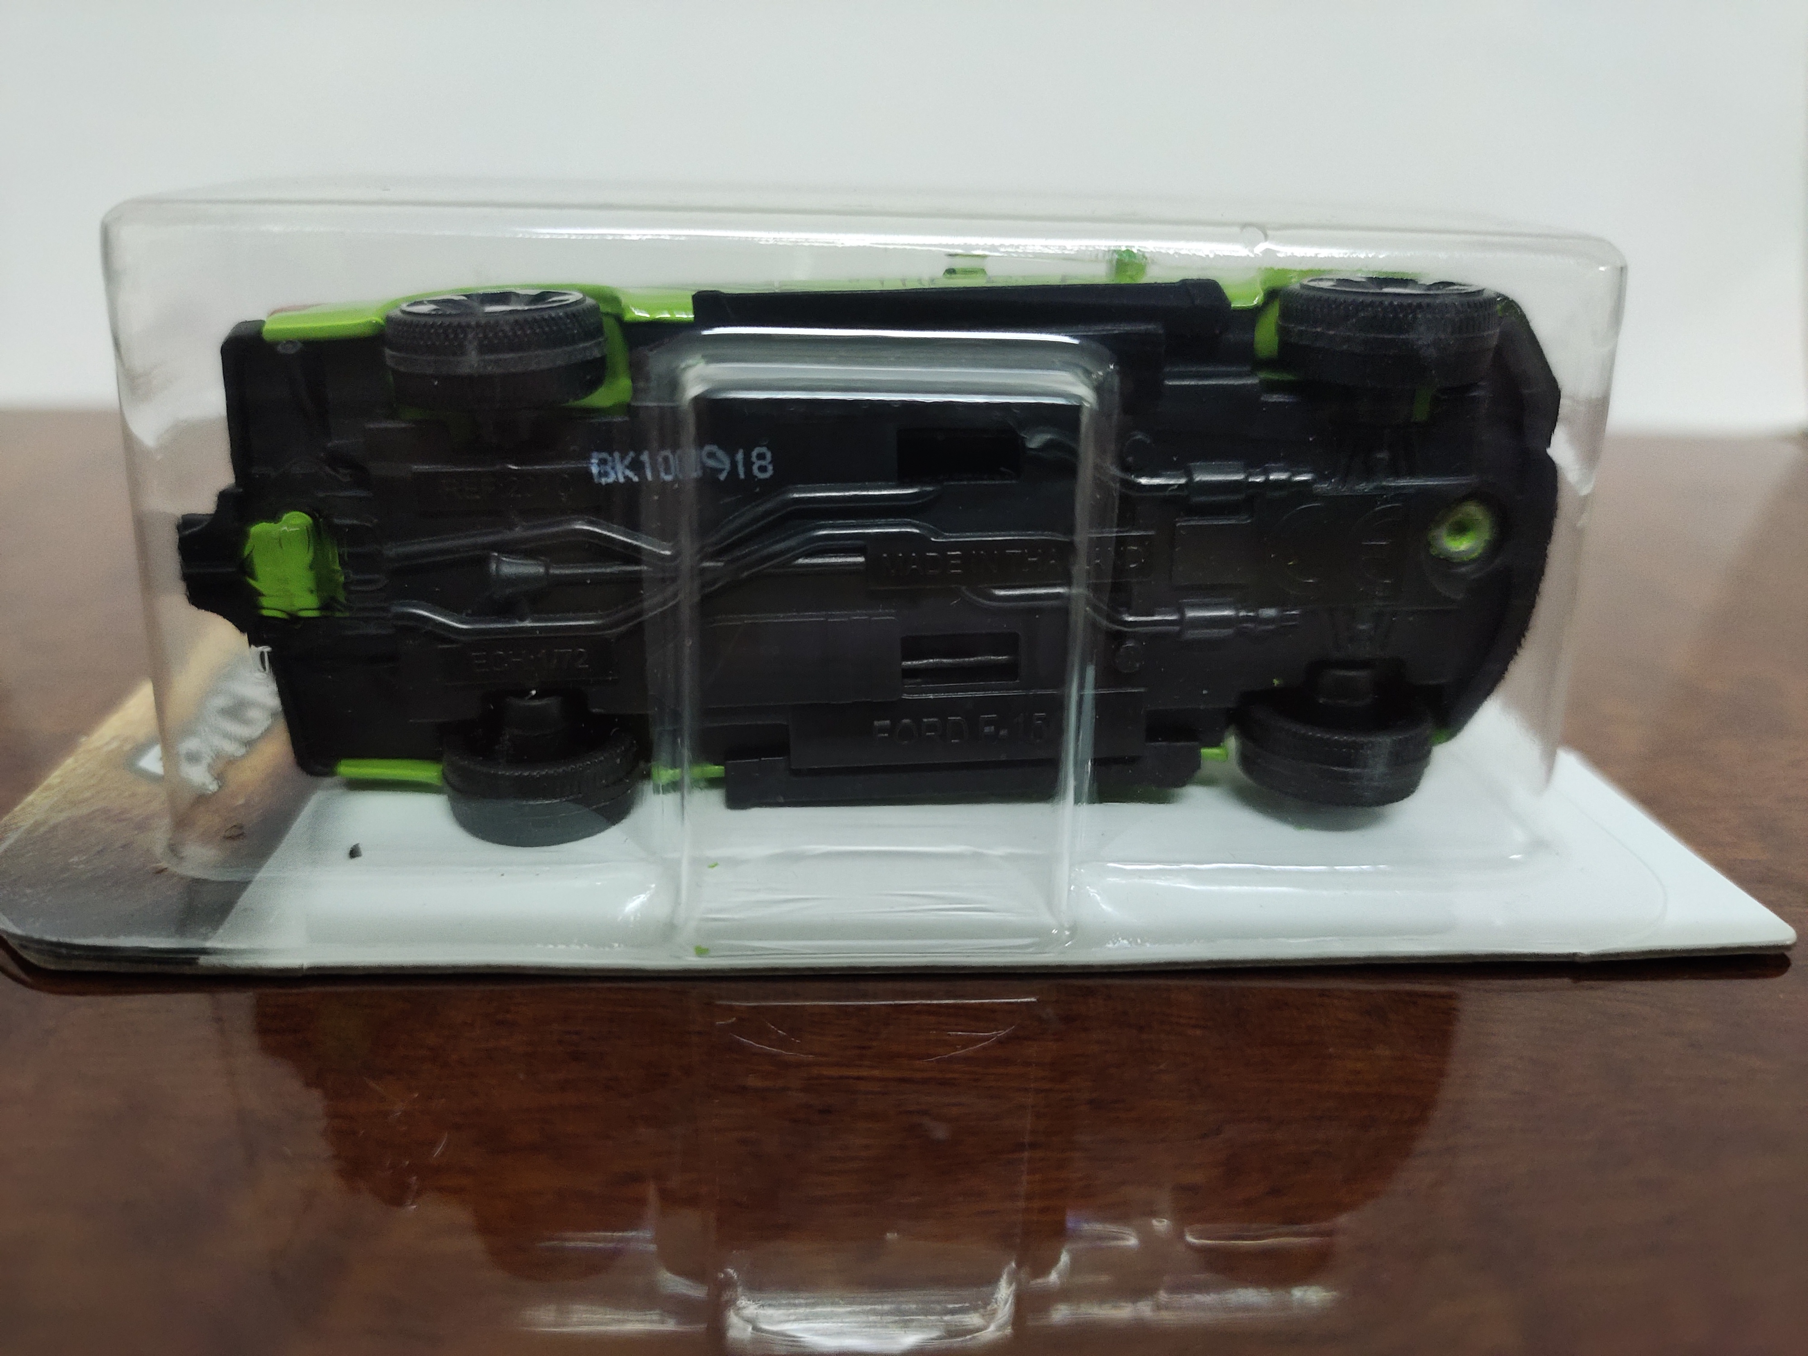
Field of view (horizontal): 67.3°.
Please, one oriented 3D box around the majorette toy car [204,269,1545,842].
[{"bbox_3d":[0.000,-0.008,0.083,0.081,0.032,0.011,-2,23,-5],"label":"majorette toy car"}]

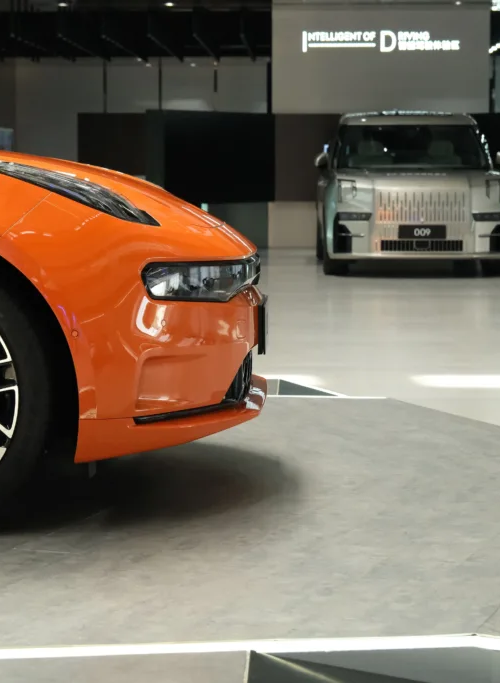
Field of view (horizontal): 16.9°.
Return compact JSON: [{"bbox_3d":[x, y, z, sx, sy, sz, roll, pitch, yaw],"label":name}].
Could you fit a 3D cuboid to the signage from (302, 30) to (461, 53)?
[{"bbox_3d":[1.901,-4.335,24.238,2.270,0.310,0.050,0,6,1],"label":"signage"}]

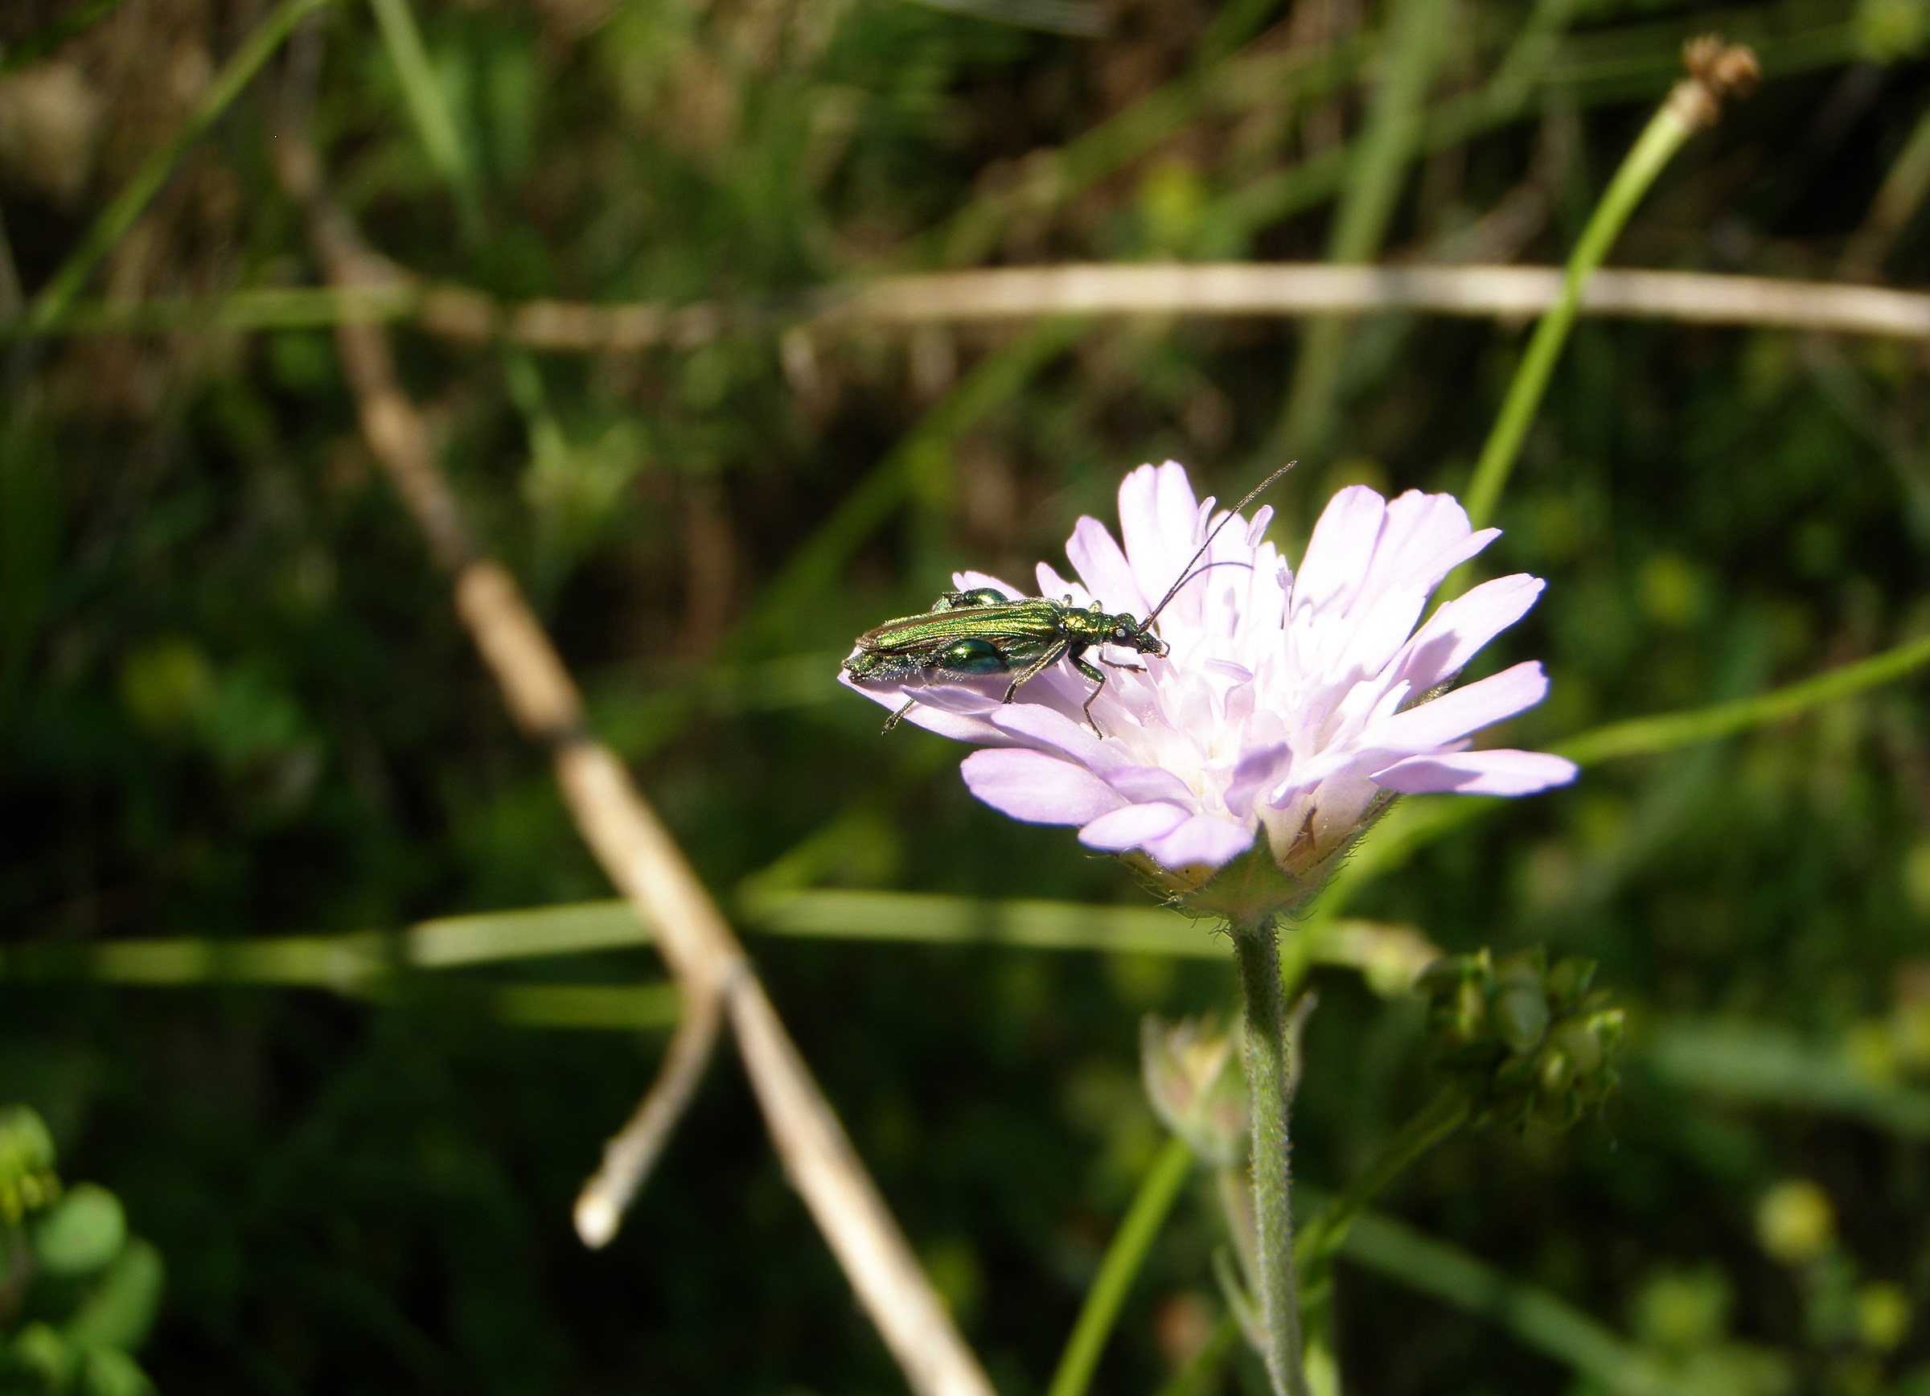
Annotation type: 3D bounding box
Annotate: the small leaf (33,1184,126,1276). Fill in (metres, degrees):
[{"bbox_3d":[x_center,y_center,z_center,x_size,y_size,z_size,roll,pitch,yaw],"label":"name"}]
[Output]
[{"bbox_3d":[-0.046,0.028,0.148,0.005,0.005,0.002,18,0,0],"label":"small leaf"}]

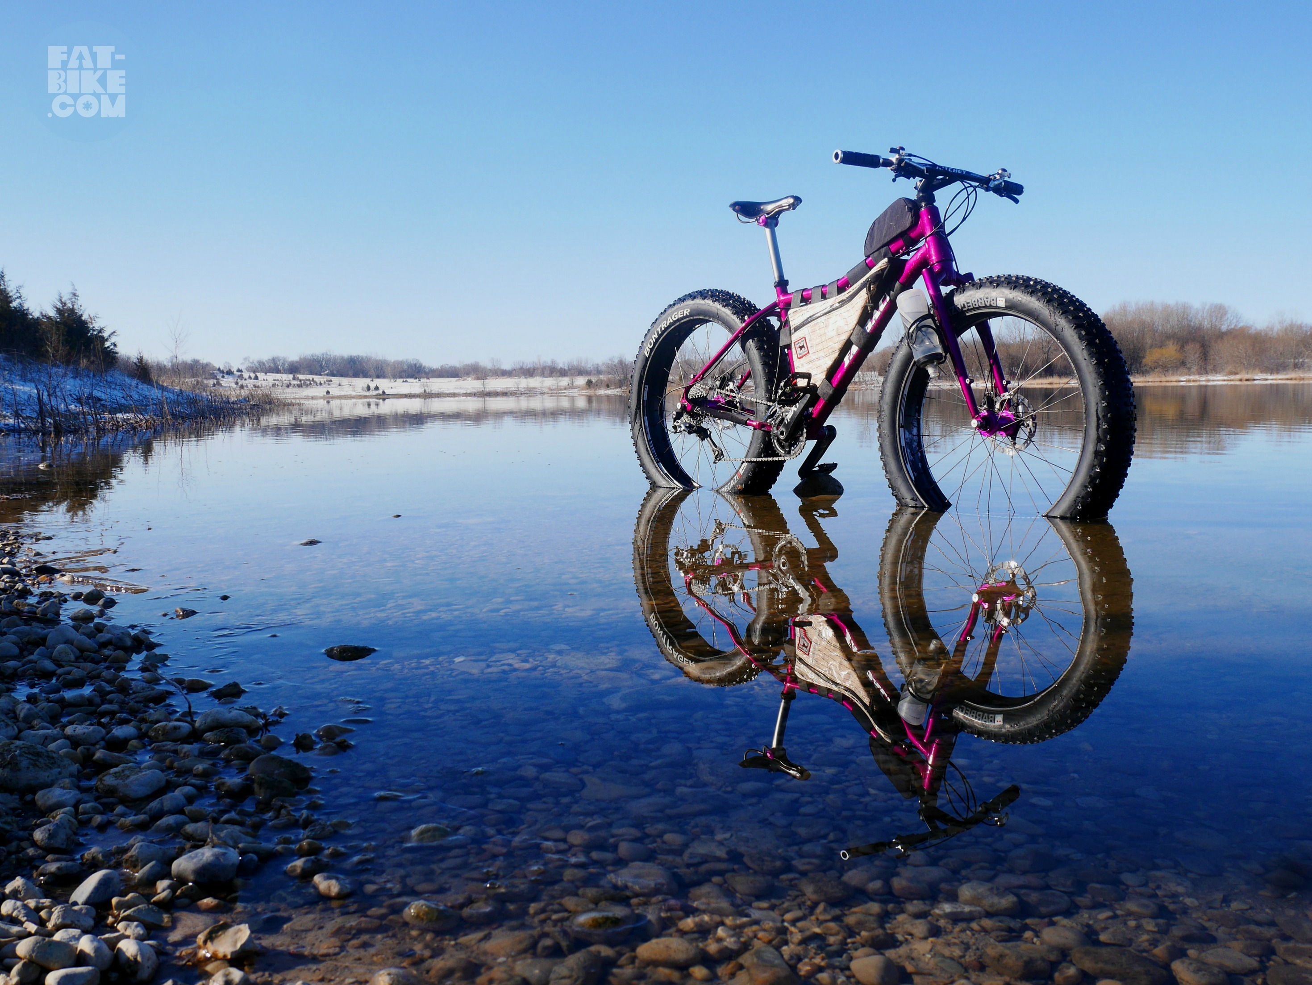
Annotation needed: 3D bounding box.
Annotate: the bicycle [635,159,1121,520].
[{"bbox_3d":[0.523,-0.388,3.515,0.758,1.069,1.867,-3,7,-39],"label":"bicycle"}]

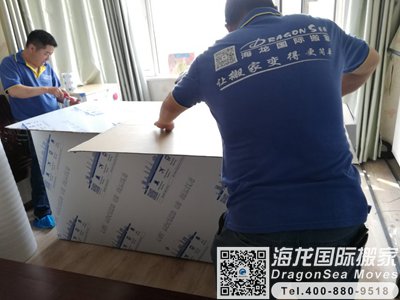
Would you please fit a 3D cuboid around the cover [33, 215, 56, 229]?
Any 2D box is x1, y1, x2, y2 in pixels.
[{"bbox_3d":[-1.346,0.623,2.634,0.270,0.105,0.110,0,18,19],"label":"cover"}]

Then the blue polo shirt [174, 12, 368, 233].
[{"bbox_3d":[0.268,-0.117,1.107,0.680,0.720,0.380,-7,-2,14],"label":"blue polo shirt"}]

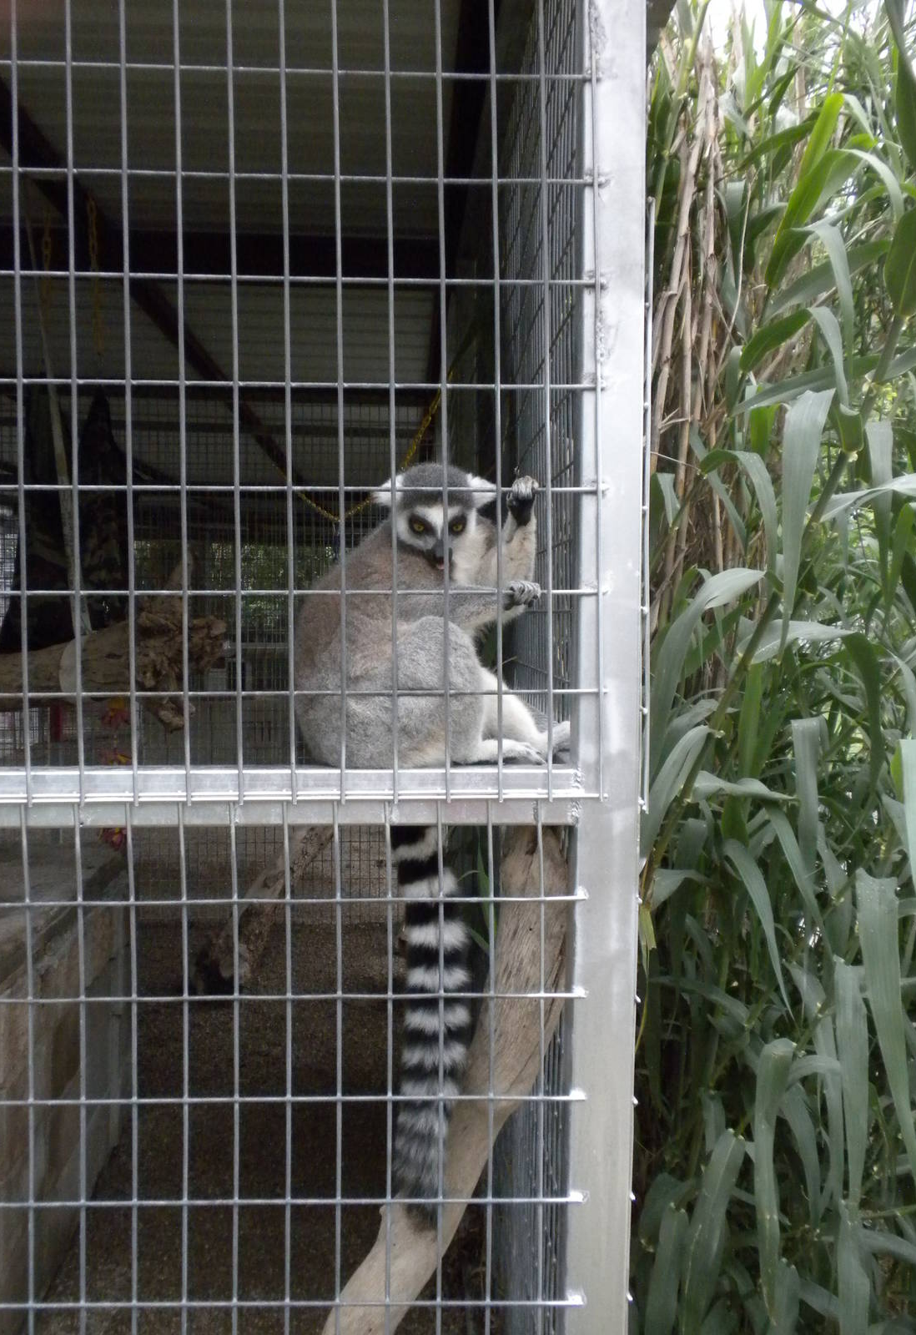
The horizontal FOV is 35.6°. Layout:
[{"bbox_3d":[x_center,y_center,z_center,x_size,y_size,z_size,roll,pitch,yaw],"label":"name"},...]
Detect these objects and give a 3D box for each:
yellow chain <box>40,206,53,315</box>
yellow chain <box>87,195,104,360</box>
[{"bbox_3d":[-1.176,-1.161,4.080,0.036,0.325,0.033,0,2,0],"label":"yellow chain"},{"bbox_3d":[-1.059,-1.138,4.170,0.045,0.480,0.037,0,2,0],"label":"yellow chain"}]

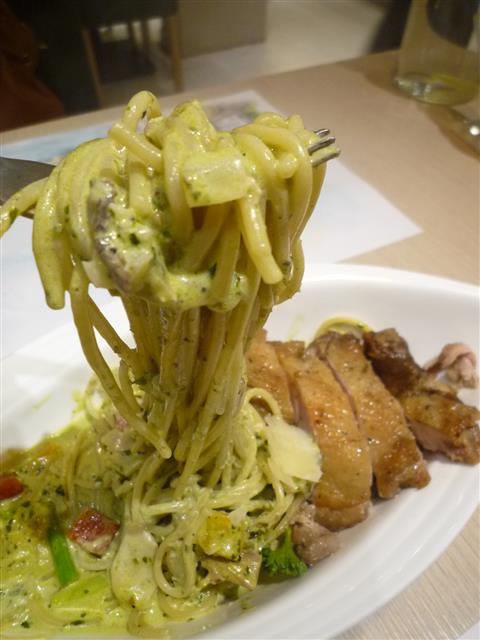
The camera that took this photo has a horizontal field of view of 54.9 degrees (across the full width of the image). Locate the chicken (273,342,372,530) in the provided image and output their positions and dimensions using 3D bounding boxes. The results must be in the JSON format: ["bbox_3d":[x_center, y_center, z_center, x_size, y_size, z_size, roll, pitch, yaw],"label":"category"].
[{"bbox_3d":[0.036,0.051,0.204,0.024,0.025,0.075,-5,49,-5],"label":"chicken"}]

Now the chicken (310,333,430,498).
[{"bbox_3d":[0.059,0.044,0.211,0.024,0.024,0.069,-7,49,-6],"label":"chicken"}]

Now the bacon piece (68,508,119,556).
[{"bbox_3d":[-0.056,0.080,0.175,0.013,0.011,0.011,22,53,19],"label":"bacon piece"}]

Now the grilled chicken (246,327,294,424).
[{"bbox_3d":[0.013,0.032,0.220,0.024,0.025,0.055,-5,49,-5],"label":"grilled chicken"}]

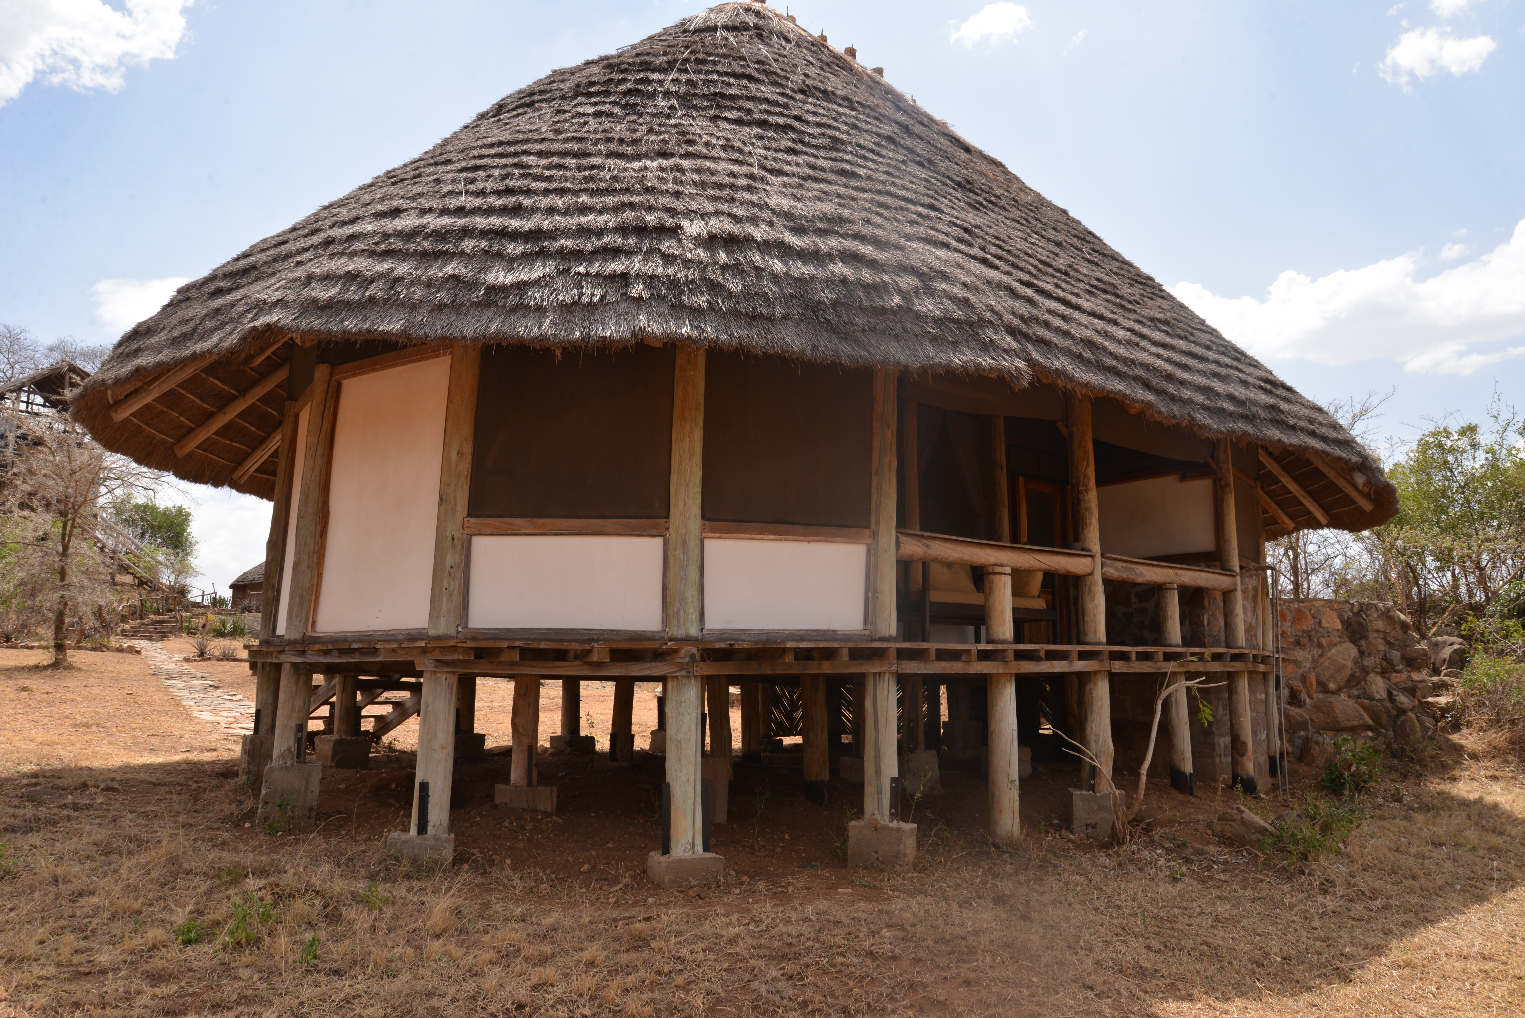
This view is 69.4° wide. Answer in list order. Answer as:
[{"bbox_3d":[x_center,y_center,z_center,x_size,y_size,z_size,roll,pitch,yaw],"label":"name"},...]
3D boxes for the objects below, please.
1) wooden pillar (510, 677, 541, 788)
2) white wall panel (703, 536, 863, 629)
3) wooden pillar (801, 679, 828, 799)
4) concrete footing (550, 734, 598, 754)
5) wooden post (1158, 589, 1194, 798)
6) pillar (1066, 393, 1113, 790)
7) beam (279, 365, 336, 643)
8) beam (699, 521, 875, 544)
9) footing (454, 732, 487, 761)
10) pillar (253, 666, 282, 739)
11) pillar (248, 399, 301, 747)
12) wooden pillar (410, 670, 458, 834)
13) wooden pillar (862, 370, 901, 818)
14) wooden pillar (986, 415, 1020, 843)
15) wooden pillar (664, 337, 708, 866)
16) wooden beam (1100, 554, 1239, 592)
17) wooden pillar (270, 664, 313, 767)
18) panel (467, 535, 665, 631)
[{"bbox_3d":[-2.220,2.066,10.313,0.250,1.030,0.250,0,-8,0],"label":"wooden pillar"},{"bbox_3d":[0.196,0.625,8.907,1.403,0.716,0.050,3,-9,-19],"label":"white wall panel"},{"bbox_3d":[0.512,2.177,10.697,0.250,1.113,0.250,-1,-8,0],"label":"wooden pillar"},{"bbox_3d":[-2.629,3.258,15.289,0.480,0.227,0.480,6,-10,-37],"label":"concrete footing"},{"bbox_3d":[4.488,1.905,11.951,0.240,2.170,0.240,-1,-8,0],"label":"wooden post"},{"bbox_3d":[3.185,0.753,10.733,0.270,3.863,0.270,0,-8,0],"label":"pillar"},{"bbox_3d":[-3.811,-0.085,9.290,0.210,2.338,0.210,2,-8,0],"label":"beam"},{"bbox_3d":[0.202,0.198,8.964,1.473,0.121,0.070,3,-9,-19],"label":"beam"},{"bbox_3d":[-3.661,2.954,13.621,0.480,0.330,0.480,3,-8,-20],"label":"footing"},{"bbox_3d":[-4.653,1.809,10.399,0.250,0.676,0.250,-1,-8,0],"label":"pillar"},{"bbox_3d":[-4.699,0.545,10.734,0.250,3.249,0.250,1,-8,0],"label":"pillar"},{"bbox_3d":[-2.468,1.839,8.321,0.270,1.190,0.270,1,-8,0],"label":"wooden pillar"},{"bbox_3d":[0.974,0.612,8.849,0.250,3.692,0.250,1,-8,0],"label":"wooden pillar"},{"bbox_3d":[2.097,1.007,9.674,0.260,3.716,0.260,1,-8,0],"label":"wooden pillar"},{"bbox_3d":[-0.554,0.585,8.274,0.260,3.864,0.260,0,-8,0],"label":"wooden pillar"},{"bbox_3d":[4.501,0.720,11.963,0.210,0.220,3.275,-8,-11,44],"label":"wooden beam"},{"bbox_3d":[-3.853,1.689,9.042,0.260,0.818,0.260,1,-8,0],"label":"wooden pillar"},{"bbox_3d":[-1.519,0.577,8.546,1.517,0.729,0.050,0,-8,0],"label":"panel"}]

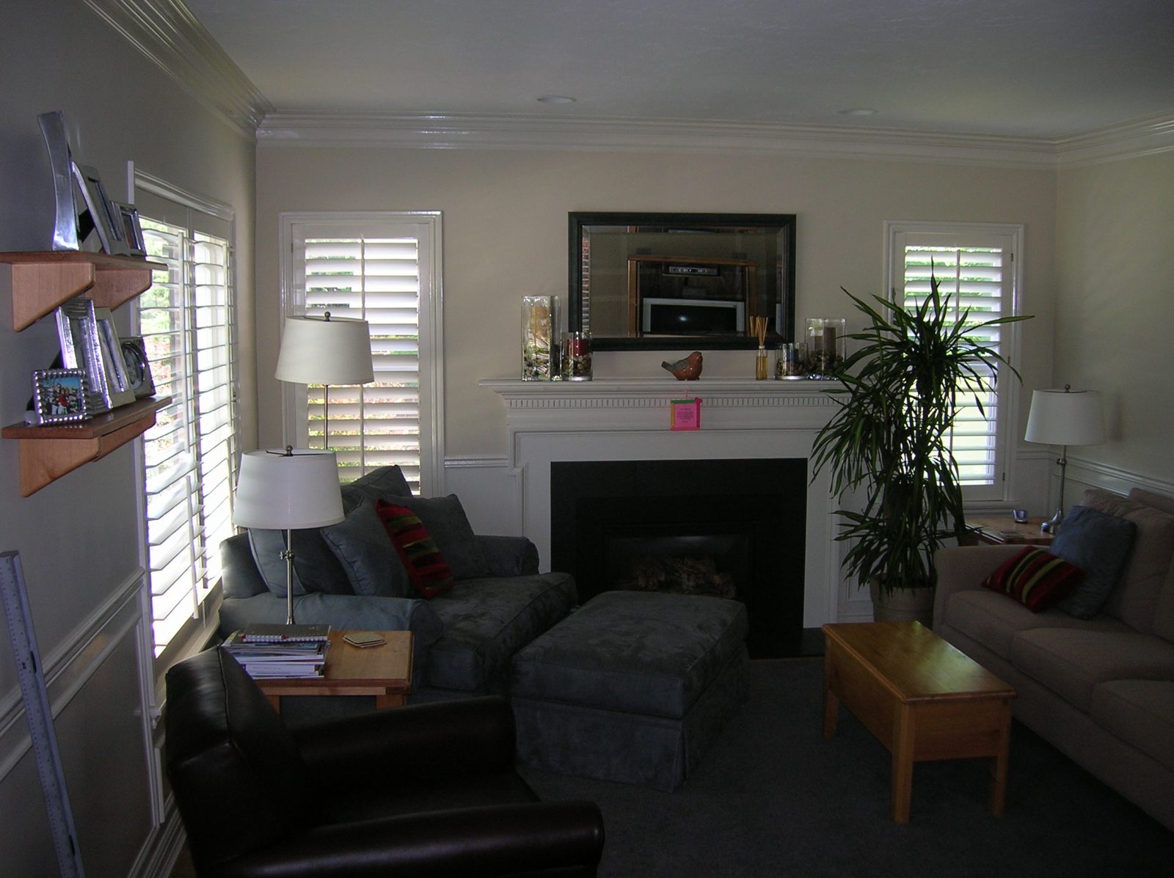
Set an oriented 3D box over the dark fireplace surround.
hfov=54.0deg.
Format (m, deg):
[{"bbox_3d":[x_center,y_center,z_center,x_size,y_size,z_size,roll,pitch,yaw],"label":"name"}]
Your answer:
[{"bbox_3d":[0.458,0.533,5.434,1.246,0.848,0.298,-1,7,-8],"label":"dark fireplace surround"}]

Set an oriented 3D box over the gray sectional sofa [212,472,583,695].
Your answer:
[{"bbox_3d":[-0.602,0.639,4.340,0.953,0.894,1.271,2,7,18],"label":"gray sectional sofa"}]

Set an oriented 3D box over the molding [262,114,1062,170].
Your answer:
[{"bbox_3d":[0.451,-1.386,5.247,3.853,0.153,0.109,-1,7,-8],"label":"molding"}]

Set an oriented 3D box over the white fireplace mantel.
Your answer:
[{"bbox_3d":[0.441,0.339,5.407,1.877,1.242,0.208,-1,7,-8],"label":"white fireplace mantel"}]

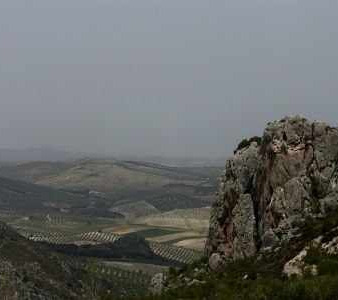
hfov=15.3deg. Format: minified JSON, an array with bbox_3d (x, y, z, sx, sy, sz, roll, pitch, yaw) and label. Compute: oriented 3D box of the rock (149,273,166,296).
[{"bbox_3d":[-0.600,7.632,72.000,1.030,1.280,1.000,0,0,0],"label":"rock"}]

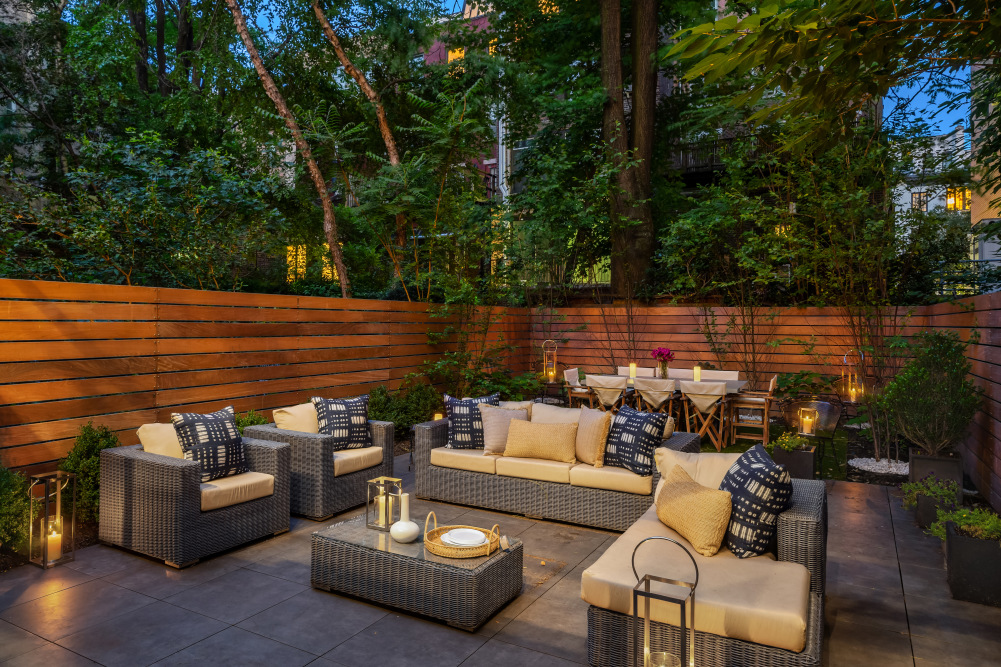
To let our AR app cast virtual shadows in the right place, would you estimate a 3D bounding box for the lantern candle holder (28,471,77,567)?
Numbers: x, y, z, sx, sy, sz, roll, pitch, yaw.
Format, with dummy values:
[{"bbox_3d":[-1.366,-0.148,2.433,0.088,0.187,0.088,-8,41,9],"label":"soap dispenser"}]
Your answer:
[{"bbox_3d":[-2.918,1.210,4.355,0.212,0.565,0.188,1,1,31],"label":"lantern candle holder"}]

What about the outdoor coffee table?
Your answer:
[{"bbox_3d":[-0.510,1.406,4.052,1.157,0.322,0.566,2,2,28],"label":"outdoor coffee table"}]

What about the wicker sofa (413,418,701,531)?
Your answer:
[{"bbox_3d":[0.495,1.204,5.993,2.360,0.660,0.970,2,2,27],"label":"wicker sofa"}]

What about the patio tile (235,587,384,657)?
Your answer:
[{"bbox_3d":[-0.983,1.539,3.584,0.615,0.025,0.572,1,1,29],"label":"patio tile"}]

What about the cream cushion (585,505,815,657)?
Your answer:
[{"bbox_3d":[1.221,1.202,3.693,0.982,0.140,1.680,2,2,28],"label":"cream cushion"}]

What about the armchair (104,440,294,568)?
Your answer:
[{"bbox_3d":[-2.247,1.178,4.960,0.924,0.669,0.915,2,2,30],"label":"armchair"}]

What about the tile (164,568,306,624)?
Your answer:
[{"bbox_3d":[-1.560,1.560,3.972,0.605,0.020,0.597,2,2,28],"label":"tile"}]

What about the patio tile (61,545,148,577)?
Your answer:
[{"bbox_3d":[-2.596,1.504,4.480,0.615,0.025,0.572,1,1,29],"label":"patio tile"}]

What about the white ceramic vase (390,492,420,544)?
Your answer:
[{"bbox_3d":[-0.567,1.105,3.984,0.173,0.283,0.173,1,1,0],"label":"white ceramic vase"}]

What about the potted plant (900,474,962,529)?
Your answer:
[{"bbox_3d":[3.463,1.336,5.333,0.420,0.410,0.360,1,1,29],"label":"potted plant"}]

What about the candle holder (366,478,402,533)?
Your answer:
[{"bbox_3d":[-0.735,1.086,4.261,0.157,0.299,0.157,2,2,27],"label":"candle holder"}]

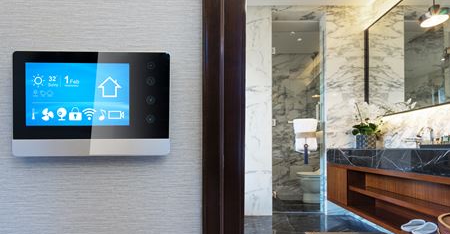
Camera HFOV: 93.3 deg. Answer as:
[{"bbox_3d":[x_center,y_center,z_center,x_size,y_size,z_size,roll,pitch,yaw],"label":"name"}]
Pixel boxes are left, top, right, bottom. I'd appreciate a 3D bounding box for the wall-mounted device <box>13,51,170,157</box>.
[{"bbox_3d":[-0.196,-0.019,0.323,0.231,0.154,0.023,0,0,0],"label":"wall-mounted device"}]

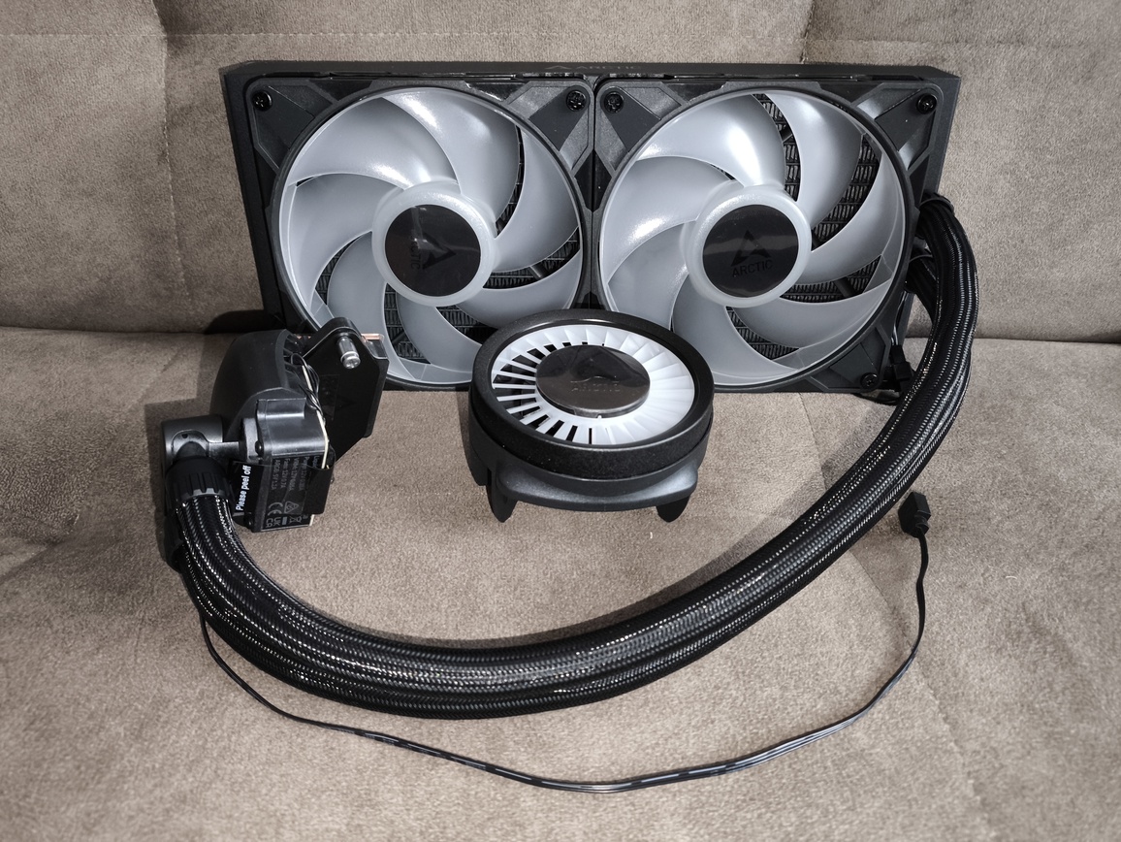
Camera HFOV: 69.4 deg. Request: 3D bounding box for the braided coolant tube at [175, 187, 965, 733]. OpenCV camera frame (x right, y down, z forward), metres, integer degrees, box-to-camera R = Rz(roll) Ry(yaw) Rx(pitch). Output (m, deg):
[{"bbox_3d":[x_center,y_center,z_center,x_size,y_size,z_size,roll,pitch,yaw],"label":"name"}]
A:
[{"bbox_3d":[0.020,-0.007,0.314,0.315,0.087,0.232,0,40,0],"label":"braided coolant tube"}]

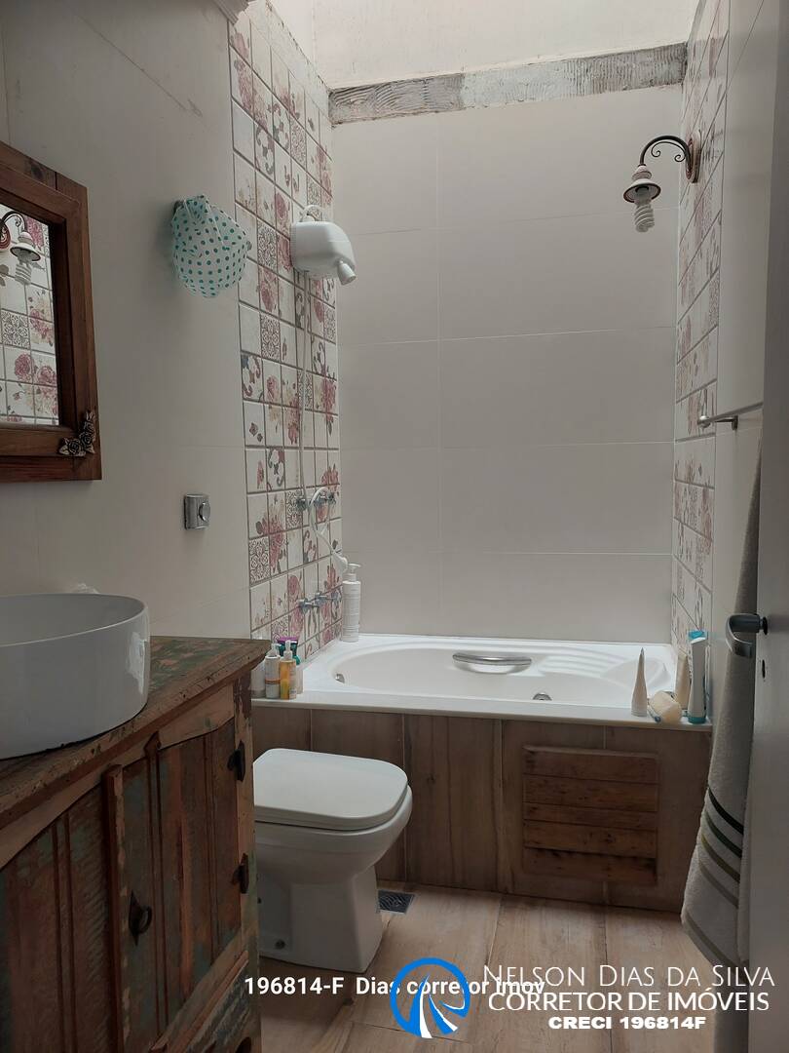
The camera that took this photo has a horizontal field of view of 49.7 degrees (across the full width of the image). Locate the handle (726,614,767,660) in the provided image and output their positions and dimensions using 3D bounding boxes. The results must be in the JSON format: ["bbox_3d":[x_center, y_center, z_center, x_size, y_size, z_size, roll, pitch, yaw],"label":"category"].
[{"bbox_3d":[0.520,0.156,1.238,0.060,0.035,0.110,0,5,13],"label":"handle"}]

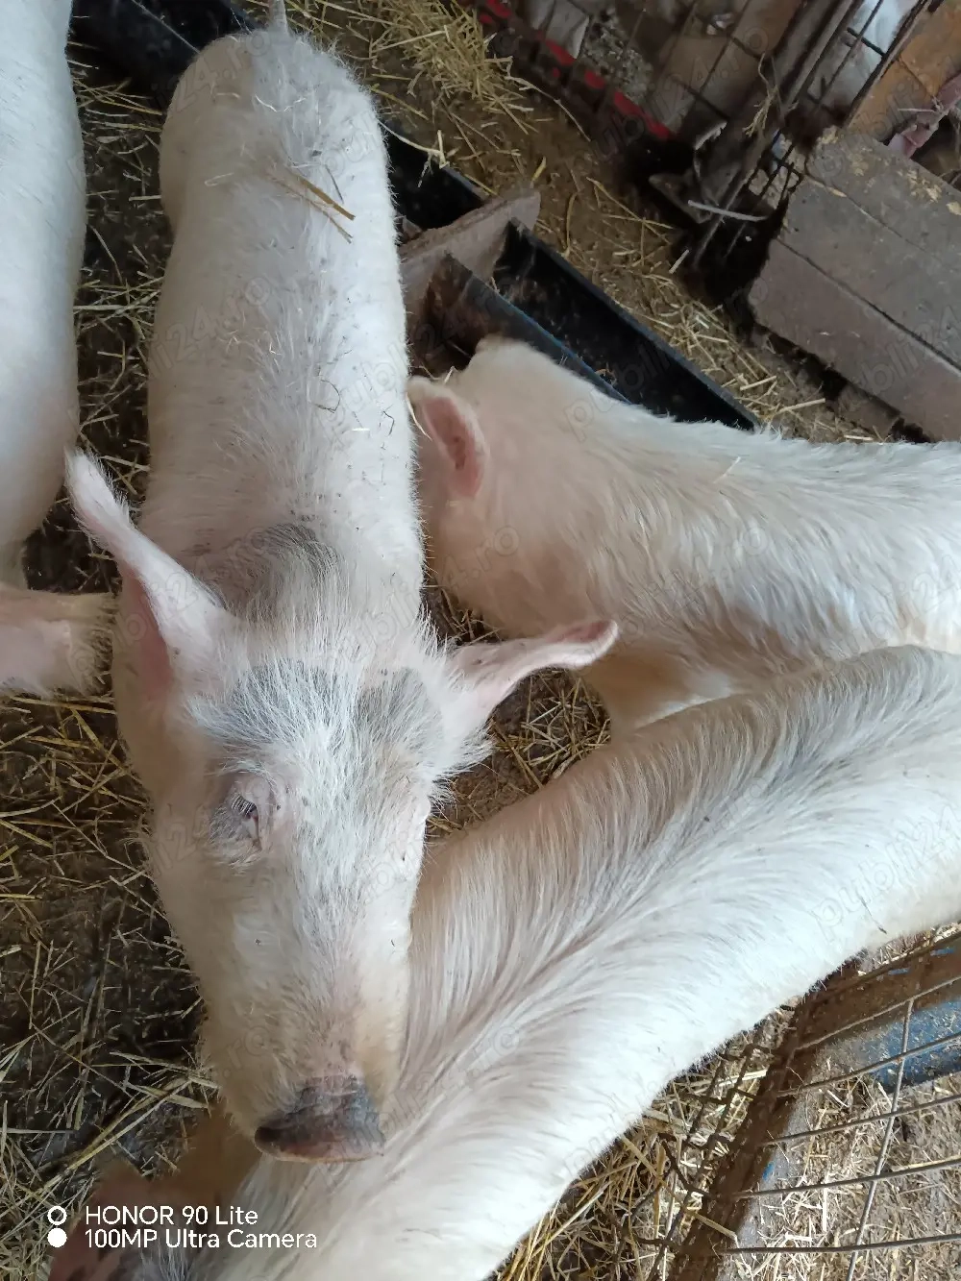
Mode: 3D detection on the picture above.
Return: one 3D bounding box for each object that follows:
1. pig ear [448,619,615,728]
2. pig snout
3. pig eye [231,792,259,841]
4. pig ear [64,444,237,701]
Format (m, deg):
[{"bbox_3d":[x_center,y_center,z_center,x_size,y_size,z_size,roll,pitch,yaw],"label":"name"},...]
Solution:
[{"bbox_3d":[0.033,0.019,0.645,0.118,0.042,0.075,-20,22,-12],"label":"pig ear"},{"bbox_3d":[-0.089,0.258,0.545,0.065,0.047,0.036,1,81,-25],"label":"pig snout"},{"bbox_3d":[-0.135,0.101,0.575,0.012,0.017,0.027,-24,92,-47],"label":"pig eye"},{"bbox_3d":[-0.197,-0.039,0.605,0.047,0.075,0.150,-28,85,15],"label":"pig ear"}]

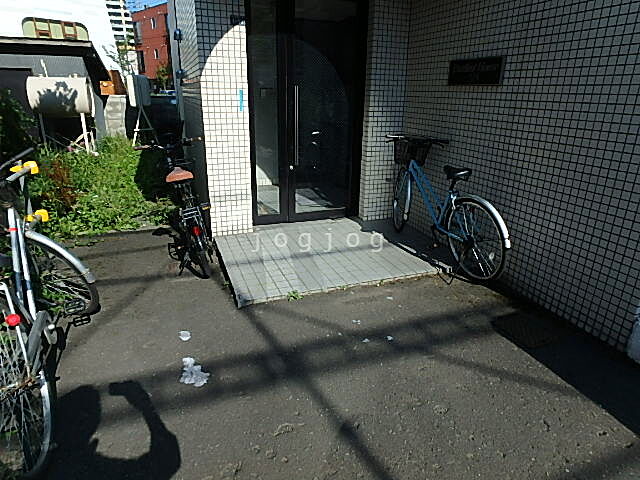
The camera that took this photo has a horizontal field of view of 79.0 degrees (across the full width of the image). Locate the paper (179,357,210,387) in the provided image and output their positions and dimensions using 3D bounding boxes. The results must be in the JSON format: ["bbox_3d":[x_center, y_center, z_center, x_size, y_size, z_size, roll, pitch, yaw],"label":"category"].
[{"bbox_3d":[-0.654,0.674,2.020,0.150,0.045,0.195,-7,22,-20],"label":"paper"}]

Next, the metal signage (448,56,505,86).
[{"bbox_3d":[1.190,-1.285,2.979,0.030,0.195,0.570,-7,22,-20],"label":"metal signage"}]

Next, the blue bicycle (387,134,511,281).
[{"bbox_3d":[0.884,-0.341,3.384,0.550,1.040,1.770,-7,22,-20],"label":"blue bicycle"}]

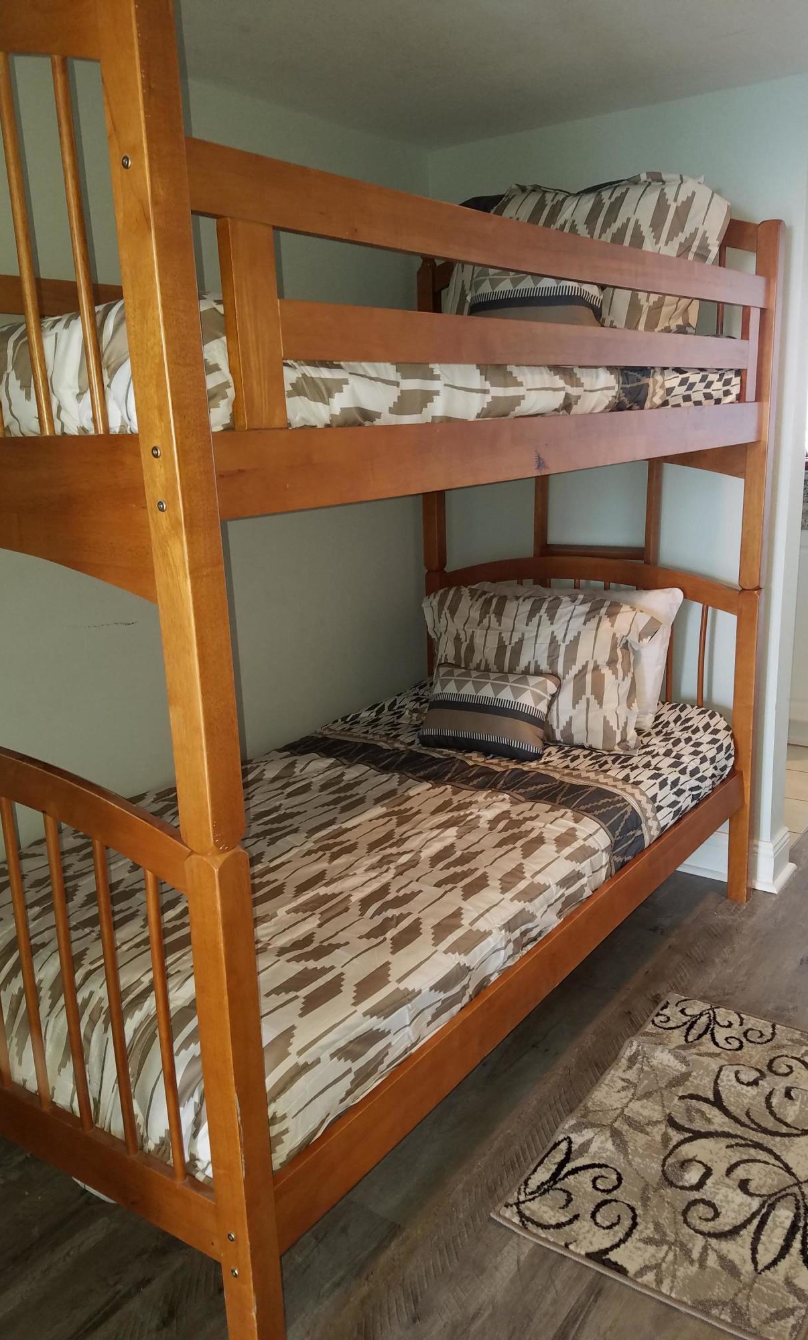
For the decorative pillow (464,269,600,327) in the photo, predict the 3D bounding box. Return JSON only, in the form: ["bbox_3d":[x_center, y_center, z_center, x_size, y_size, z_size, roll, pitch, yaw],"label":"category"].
[{"bbox_3d":[0.312,-0.869,2.382,0.380,0.250,0.130,10,-11,37],"label":"decorative pillow"}]

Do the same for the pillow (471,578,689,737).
[{"bbox_3d":[0.454,-0.068,2.900,0.650,0.414,0.158,8,0,34],"label":"pillow"}]

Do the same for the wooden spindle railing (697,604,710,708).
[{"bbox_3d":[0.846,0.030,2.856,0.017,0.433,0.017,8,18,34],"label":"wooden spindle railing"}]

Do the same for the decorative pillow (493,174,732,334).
[{"bbox_3d":[0.437,-1.025,2.589,0.670,0.414,0.168,8,-4,34],"label":"decorative pillow"}]

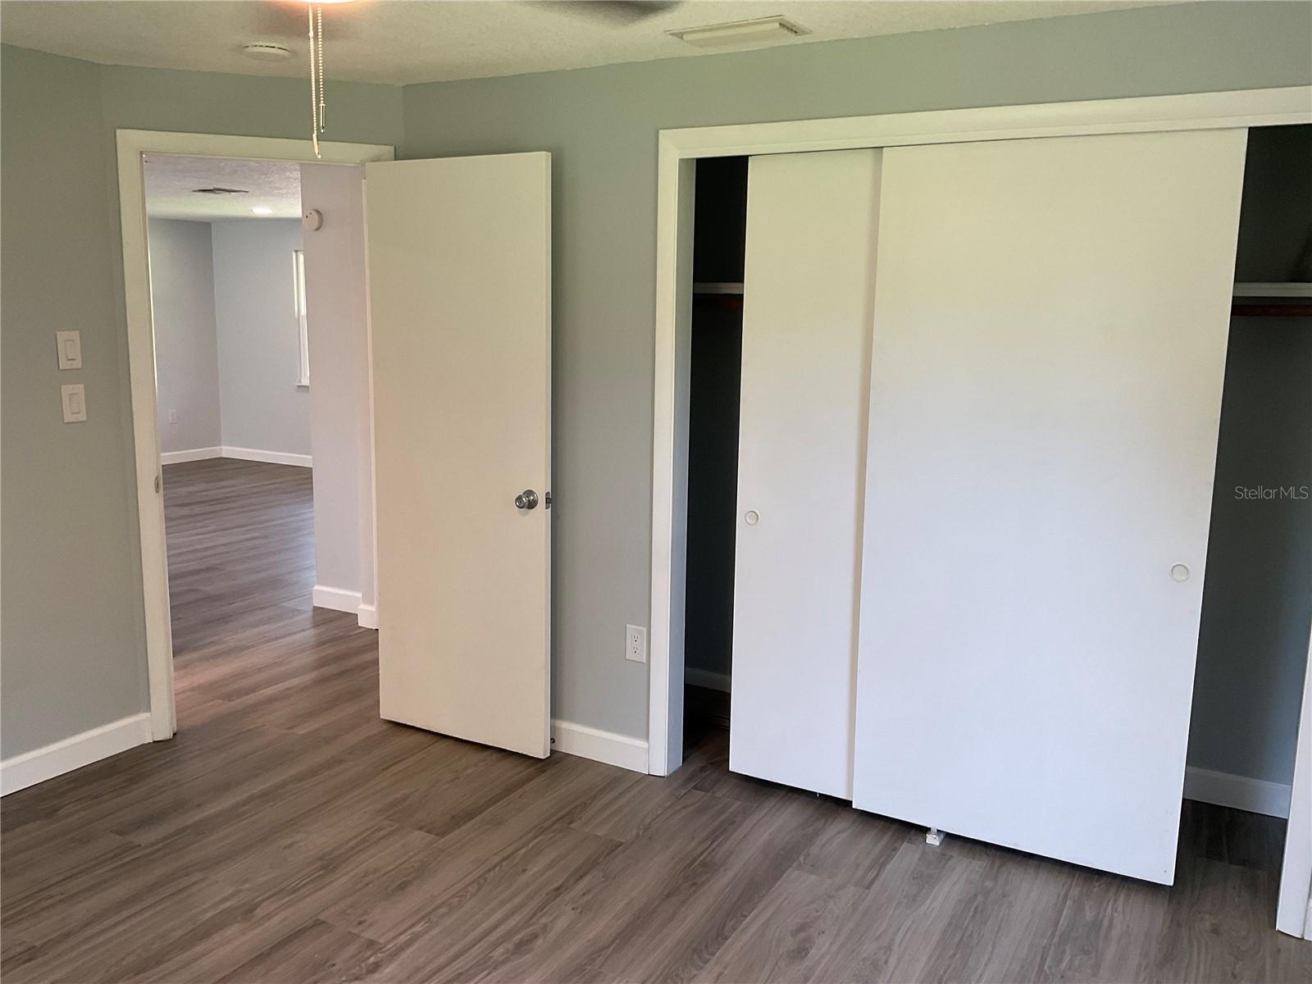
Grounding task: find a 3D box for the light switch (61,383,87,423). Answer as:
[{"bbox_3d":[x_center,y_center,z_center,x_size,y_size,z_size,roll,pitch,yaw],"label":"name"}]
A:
[{"bbox_3d":[-1.897,-0.288,3.585,0.012,0.118,0.074,6,11,29],"label":"light switch"}]

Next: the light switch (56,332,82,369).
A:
[{"bbox_3d":[-1.895,-0.458,3.554,0.012,0.118,0.074,6,11,29],"label":"light switch"}]

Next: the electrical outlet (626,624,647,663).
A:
[{"bbox_3d":[-0.067,0.514,3.713,0.074,0.120,0.011,6,11,28],"label":"electrical outlet"}]

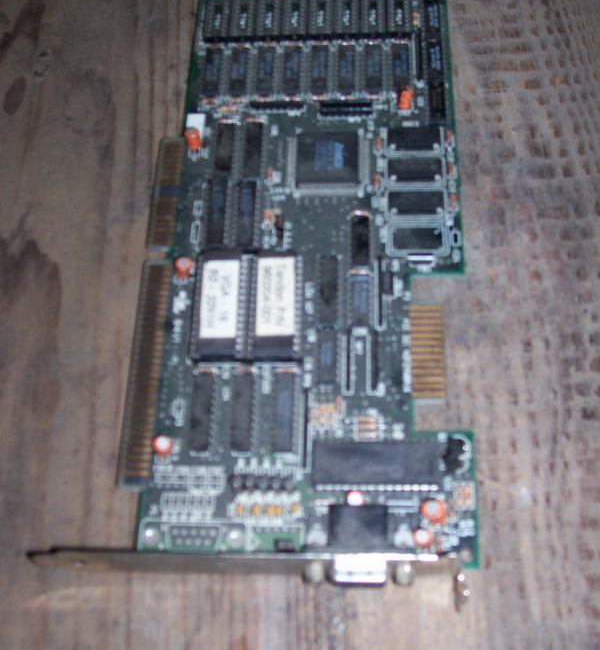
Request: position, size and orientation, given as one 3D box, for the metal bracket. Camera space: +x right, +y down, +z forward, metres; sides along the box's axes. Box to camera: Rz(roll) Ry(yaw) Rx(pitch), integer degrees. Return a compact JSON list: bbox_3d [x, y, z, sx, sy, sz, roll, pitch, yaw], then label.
[{"bbox_3d":[-0.015,0.073,0.272,0.120,0.018,0.012,0,62,4],"label":"metal bracket"}]

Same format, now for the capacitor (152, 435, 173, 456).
[{"bbox_3d":[-0.042,0.037,0.294,0.005,0.009,0.005,0,62,4],"label":"capacitor"}]

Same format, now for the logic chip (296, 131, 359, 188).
[{"bbox_3d":[0.010,-0.059,0.345,0.024,0.004,0.024,0,62,4],"label":"logic chip"}]

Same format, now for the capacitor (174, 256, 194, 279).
[{"bbox_3d":[-0.039,-0.019,0.324,0.005,0.009,0.005,0,62,4],"label":"capacitor"}]

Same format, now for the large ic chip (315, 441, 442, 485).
[{"bbox_3d":[0.023,0.041,0.290,0.037,0.005,0.015,0,62,4],"label":"large ic chip"}]

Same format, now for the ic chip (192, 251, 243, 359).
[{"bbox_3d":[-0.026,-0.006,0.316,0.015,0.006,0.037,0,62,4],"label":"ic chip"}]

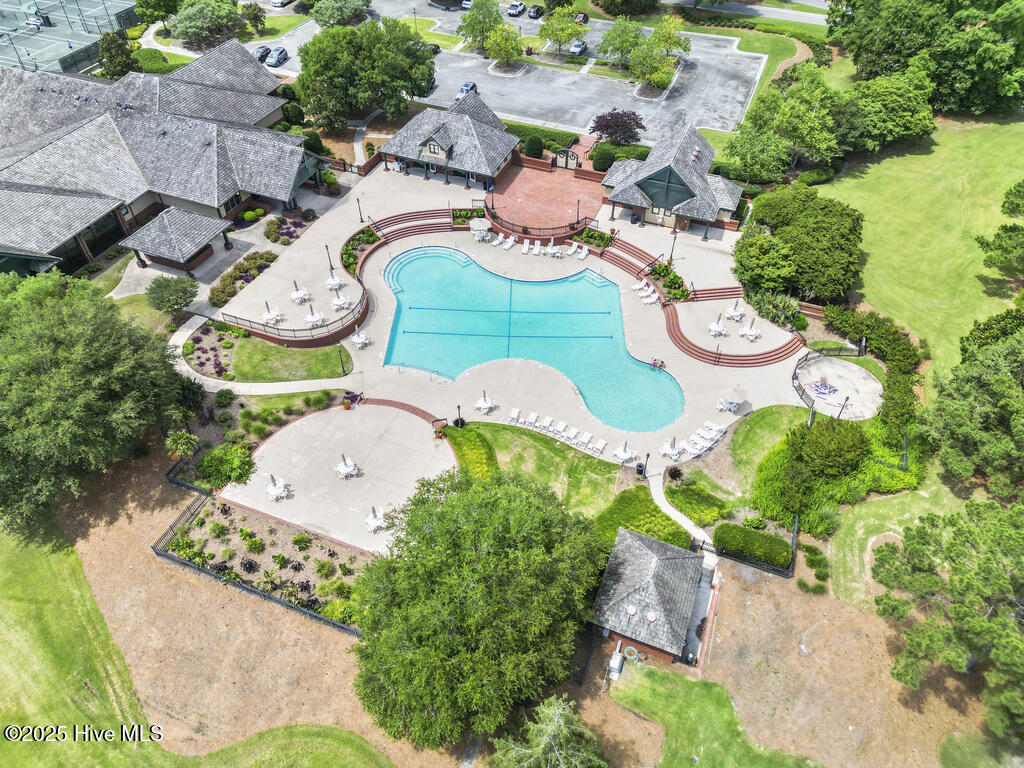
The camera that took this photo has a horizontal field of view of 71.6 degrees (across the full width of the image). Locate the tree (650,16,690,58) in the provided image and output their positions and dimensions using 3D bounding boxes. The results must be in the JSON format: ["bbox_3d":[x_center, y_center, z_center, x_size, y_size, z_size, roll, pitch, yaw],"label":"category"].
[{"bbox_3d":[24.480,-53.450,109.380,6.100,6.100,6.100,0,45,0],"label":"tree"}]

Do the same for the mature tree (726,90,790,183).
[{"bbox_3d":[28.203,-27.931,82.009,6.700,10.300,8.000,0,45,0],"label":"mature tree"}]

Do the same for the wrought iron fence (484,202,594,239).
[{"bbox_3d":[2.394,-18.003,78.733,12.500,1.050,4.100,14,47,14],"label":"wrought iron fence"}]

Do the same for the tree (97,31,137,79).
[{"bbox_3d":[-57.567,-47.796,103.860,4.800,7.100,4.900,0,45,0],"label":"tree"}]

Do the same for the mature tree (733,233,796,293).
[{"bbox_3d":[25.142,-12.042,71.041,6.060,5.980,6.060,0,45,0],"label":"mature tree"}]

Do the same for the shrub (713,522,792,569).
[{"bbox_3d":[17.080,11.690,50.790,5.150,1.250,2.200,15,47,14],"label":"shrub"}]

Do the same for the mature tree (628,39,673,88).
[{"bbox_3d":[20.608,-47.477,105.292,6.690,6.720,6.690,0,45,0],"label":"mature tree"}]

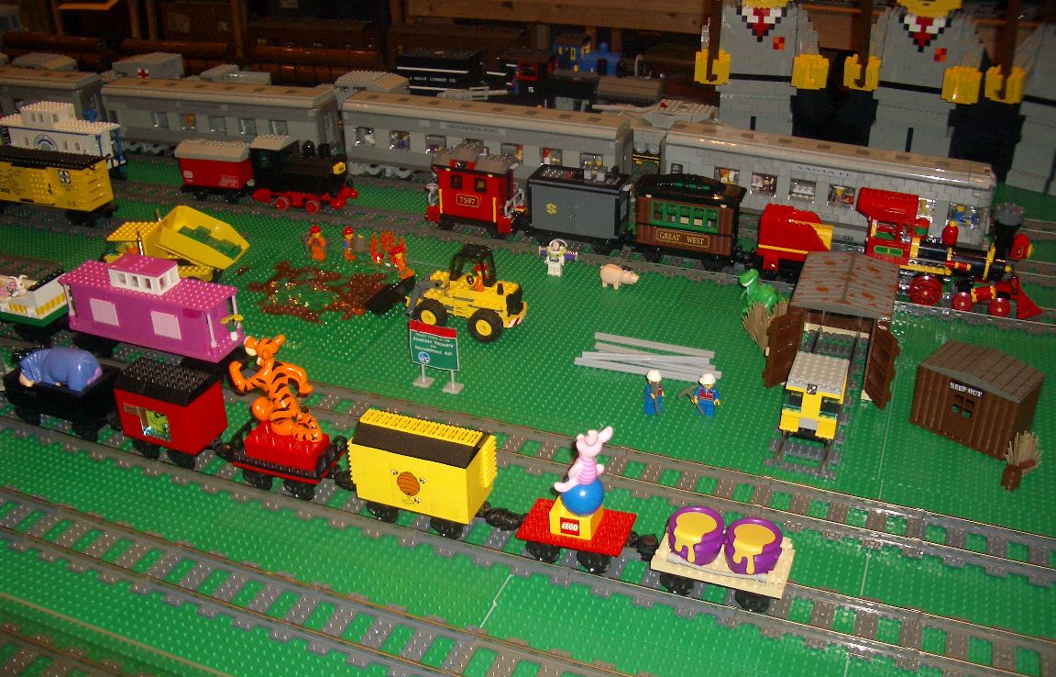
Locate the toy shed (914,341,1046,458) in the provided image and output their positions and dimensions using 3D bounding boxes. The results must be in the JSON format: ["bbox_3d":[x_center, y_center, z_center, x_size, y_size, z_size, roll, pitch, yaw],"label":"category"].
[{"bbox_3d":[0.412,0.051,0.978,0.064,0.071,0.097,-26,38,-38],"label":"toy shed"}]

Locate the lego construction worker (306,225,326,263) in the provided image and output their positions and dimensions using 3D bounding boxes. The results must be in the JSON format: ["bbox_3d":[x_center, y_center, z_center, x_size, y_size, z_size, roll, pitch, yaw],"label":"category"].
[{"bbox_3d":[-0.261,-0.118,1.320,0.024,0.043,0.014,4,29,9],"label":"lego construction worker"}]

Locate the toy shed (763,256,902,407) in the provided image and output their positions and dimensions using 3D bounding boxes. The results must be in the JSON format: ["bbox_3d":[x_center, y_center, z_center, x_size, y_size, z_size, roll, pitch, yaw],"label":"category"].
[{"bbox_3d":[0.310,-0.018,1.064,0.126,0.102,0.148,10,31,19],"label":"toy shed"}]

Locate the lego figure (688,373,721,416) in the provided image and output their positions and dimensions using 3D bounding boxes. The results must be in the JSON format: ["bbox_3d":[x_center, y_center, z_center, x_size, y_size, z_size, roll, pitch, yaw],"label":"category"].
[{"bbox_3d":[0.166,0.051,0.988,0.027,0.043,0.016,10,32,19],"label":"lego figure"}]

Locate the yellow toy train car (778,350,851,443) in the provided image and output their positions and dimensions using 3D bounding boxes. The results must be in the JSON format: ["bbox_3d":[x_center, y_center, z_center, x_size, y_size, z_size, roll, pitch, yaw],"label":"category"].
[{"bbox_3d":[0.260,0.053,0.965,0.049,0.054,0.068,10,31,19],"label":"yellow toy train car"}]

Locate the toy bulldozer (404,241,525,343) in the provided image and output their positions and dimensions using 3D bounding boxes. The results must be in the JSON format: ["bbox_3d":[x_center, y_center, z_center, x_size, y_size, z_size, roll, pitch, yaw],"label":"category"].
[{"bbox_3d":[-0.072,-0.057,1.152,0.136,0.087,0.069,10,31,19],"label":"toy bulldozer"}]

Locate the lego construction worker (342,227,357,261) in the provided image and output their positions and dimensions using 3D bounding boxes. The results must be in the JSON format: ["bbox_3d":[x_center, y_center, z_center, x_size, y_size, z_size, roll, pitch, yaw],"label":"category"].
[{"bbox_3d":[-0.214,-0.115,1.289,0.017,0.042,0.023,18,35,29],"label":"lego construction worker"}]

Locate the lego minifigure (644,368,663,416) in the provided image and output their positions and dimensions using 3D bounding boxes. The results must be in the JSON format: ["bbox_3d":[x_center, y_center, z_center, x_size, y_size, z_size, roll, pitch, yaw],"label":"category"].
[{"bbox_3d":[0.117,0.049,0.995,0.023,0.043,0.017,-13,32,-21],"label":"lego minifigure"}]

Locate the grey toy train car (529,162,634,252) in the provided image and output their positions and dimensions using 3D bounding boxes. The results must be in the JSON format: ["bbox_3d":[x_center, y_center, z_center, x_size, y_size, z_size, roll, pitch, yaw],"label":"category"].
[{"bbox_3d":[0.066,-0.157,1.277,0.127,0.095,0.050,10,32,18],"label":"grey toy train car"}]

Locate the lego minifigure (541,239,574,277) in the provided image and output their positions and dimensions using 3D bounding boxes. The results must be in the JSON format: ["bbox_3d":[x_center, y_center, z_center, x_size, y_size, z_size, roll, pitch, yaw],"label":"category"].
[{"bbox_3d":[0.033,-0.096,1.266,0.048,0.045,0.019,10,31,19],"label":"lego minifigure"}]

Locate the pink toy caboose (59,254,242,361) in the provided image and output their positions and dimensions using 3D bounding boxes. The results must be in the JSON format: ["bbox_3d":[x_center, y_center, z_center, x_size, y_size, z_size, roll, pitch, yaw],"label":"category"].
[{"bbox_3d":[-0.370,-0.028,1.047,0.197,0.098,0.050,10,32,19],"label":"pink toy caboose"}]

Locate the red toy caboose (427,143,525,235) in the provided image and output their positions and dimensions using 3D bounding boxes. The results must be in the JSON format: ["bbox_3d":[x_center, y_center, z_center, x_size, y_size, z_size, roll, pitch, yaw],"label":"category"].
[{"bbox_3d":[-0.061,-0.187,1.317,0.124,0.111,0.052,10,32,18],"label":"red toy caboose"}]

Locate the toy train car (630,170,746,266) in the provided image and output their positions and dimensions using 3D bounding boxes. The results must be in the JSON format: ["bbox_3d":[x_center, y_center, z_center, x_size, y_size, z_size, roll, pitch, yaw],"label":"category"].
[{"bbox_3d":[0.188,-0.139,1.233,0.132,0.106,0.053,10,32,18],"label":"toy train car"}]

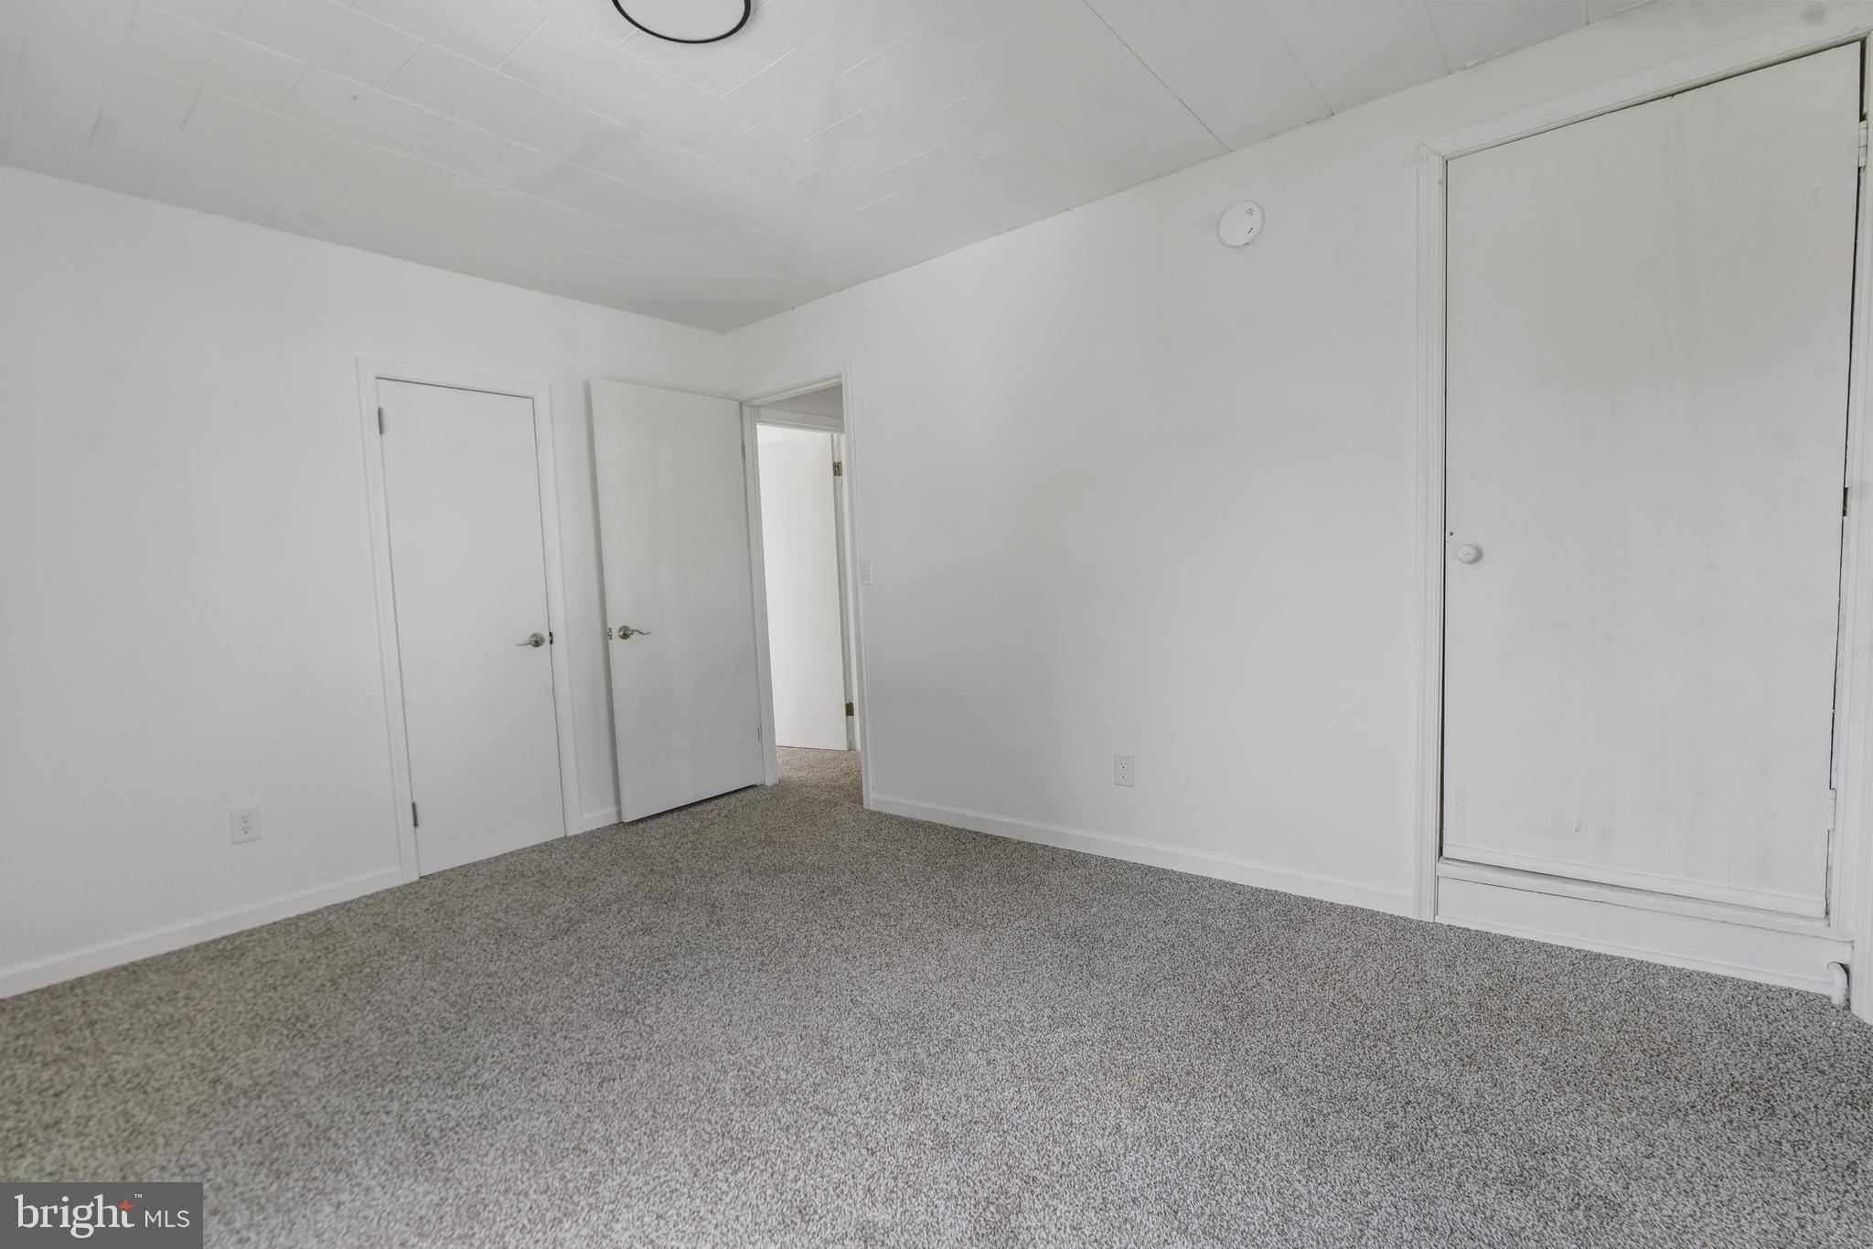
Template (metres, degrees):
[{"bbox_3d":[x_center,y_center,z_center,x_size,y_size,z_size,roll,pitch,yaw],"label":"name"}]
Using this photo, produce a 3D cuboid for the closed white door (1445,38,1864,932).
[{"bbox_3d":[1.850,-0.311,2.249,0.813,2.068,0.040,1,5,39],"label":"closed white door"}]

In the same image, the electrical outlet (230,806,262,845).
[{"bbox_3d":[-2.353,0.684,2.838,0.012,0.117,0.075,1,5,40],"label":"electrical outlet"}]

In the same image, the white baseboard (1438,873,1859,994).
[{"bbox_3d":[1.892,0.857,2.304,0.872,0.147,0.020,1,5,39],"label":"white baseboard"}]

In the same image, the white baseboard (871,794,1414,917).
[{"bbox_3d":[0.582,0.876,3.354,2.358,0.075,0.018,1,5,39],"label":"white baseboard"}]

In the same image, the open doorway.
[{"bbox_3d":[-0.633,-0.126,4.331,0.716,2.040,0.120,1,5,39],"label":"open doorway"}]

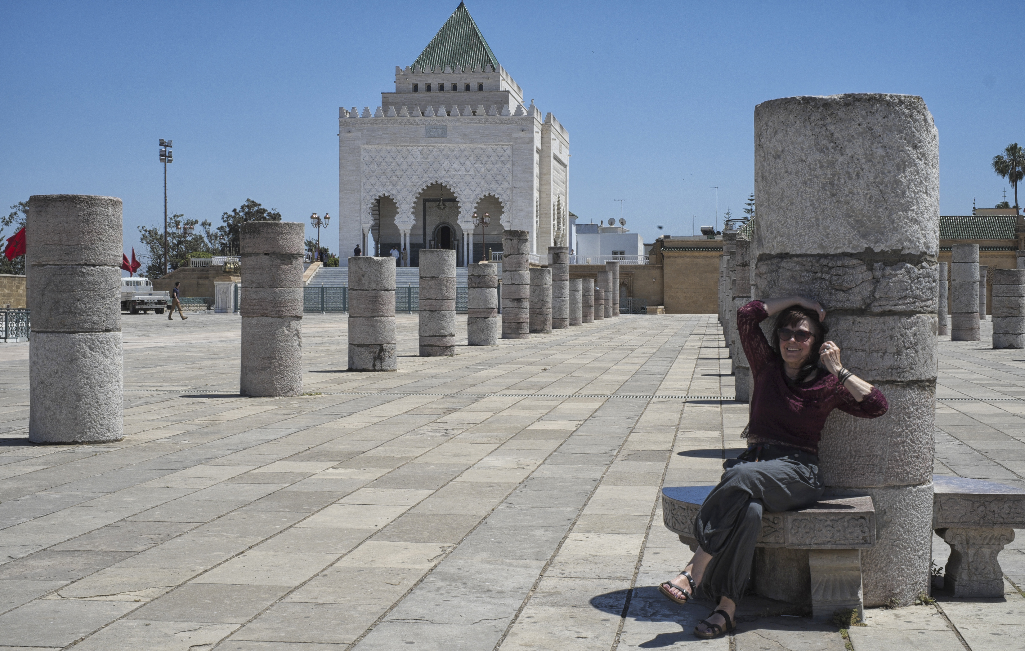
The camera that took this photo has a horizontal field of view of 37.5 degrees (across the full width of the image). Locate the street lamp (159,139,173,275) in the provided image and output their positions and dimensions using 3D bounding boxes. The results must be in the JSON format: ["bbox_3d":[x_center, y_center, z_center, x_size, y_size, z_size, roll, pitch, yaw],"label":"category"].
[{"bbox_3d":[-26.423,-7.729,115.139,1.100,12.997,0.800,0,1,-9],"label":"street lamp"}]

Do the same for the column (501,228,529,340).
[{"bbox_3d":[0.093,-1.130,42.099,0.768,3.002,0.768,0,1,0],"label":"column"}]

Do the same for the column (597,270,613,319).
[{"bbox_3d":[4.709,-1.561,76.549,0.742,2.353,0.742,0,1,4],"label":"column"}]

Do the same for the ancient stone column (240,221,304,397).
[{"bbox_3d":[-3.017,-0.204,18.929,0.770,2.147,0.770,0,1,8],"label":"ancient stone column"}]

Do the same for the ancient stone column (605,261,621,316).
[{"bbox_3d":[5.475,-1.969,82.056,0.722,2.928,0.722,0,1,4],"label":"ancient stone column"}]

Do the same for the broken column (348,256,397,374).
[{"bbox_3d":[-2.315,-0.191,24.928,0.780,1.875,0.780,0,1,-5],"label":"broken column"}]

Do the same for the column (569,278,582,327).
[{"bbox_3d":[2.405,-0.919,59.882,0.756,1.843,0.756,0,1,8],"label":"column"}]

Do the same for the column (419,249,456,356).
[{"bbox_3d":[-1.532,-0.457,30.792,0.751,2.152,0.751,0,1,8],"label":"column"}]

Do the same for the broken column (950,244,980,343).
[{"bbox_3d":[12.065,-0.867,40.141,0.735,2.547,0.735,0,1,17],"label":"broken column"}]

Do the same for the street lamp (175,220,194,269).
[{"bbox_3d":[-27.749,-6.714,128.000,1.450,3.554,1.450,0,1,-8],"label":"street lamp"}]

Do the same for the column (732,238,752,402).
[{"bbox_3d":[3.057,-0.067,18.215,0.740,1.926,0.740,0,1,8],"label":"column"}]

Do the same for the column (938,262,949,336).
[{"bbox_3d":[12.802,-0.805,45.664,0.722,2.182,0.722,0,1,16],"label":"column"}]

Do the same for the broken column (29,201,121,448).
[{"bbox_3d":[-3.838,-0.059,13.249,0.787,2.123,0.787,0,1,-16],"label":"broken column"}]

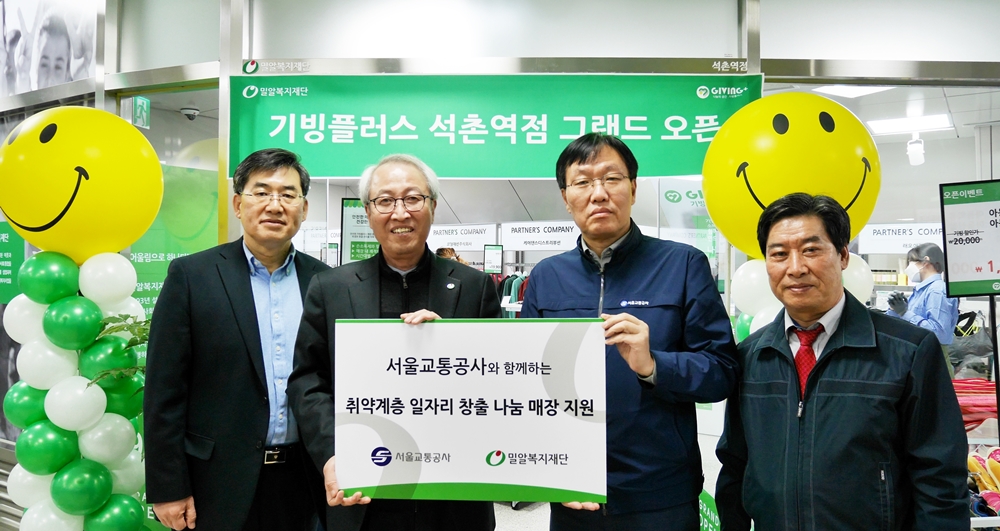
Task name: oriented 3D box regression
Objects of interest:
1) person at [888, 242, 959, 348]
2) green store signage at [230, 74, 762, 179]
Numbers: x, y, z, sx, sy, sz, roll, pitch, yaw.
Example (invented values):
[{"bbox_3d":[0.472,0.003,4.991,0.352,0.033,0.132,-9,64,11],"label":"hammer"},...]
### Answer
[{"bbox_3d":[2.460,0.680,4.350,0.400,1.630,0.460,0,0,16],"label":"person"},{"bbox_3d":[-0.013,-0.562,3.030,2.140,0.415,0.020,0,0,-1],"label":"green store signage"}]

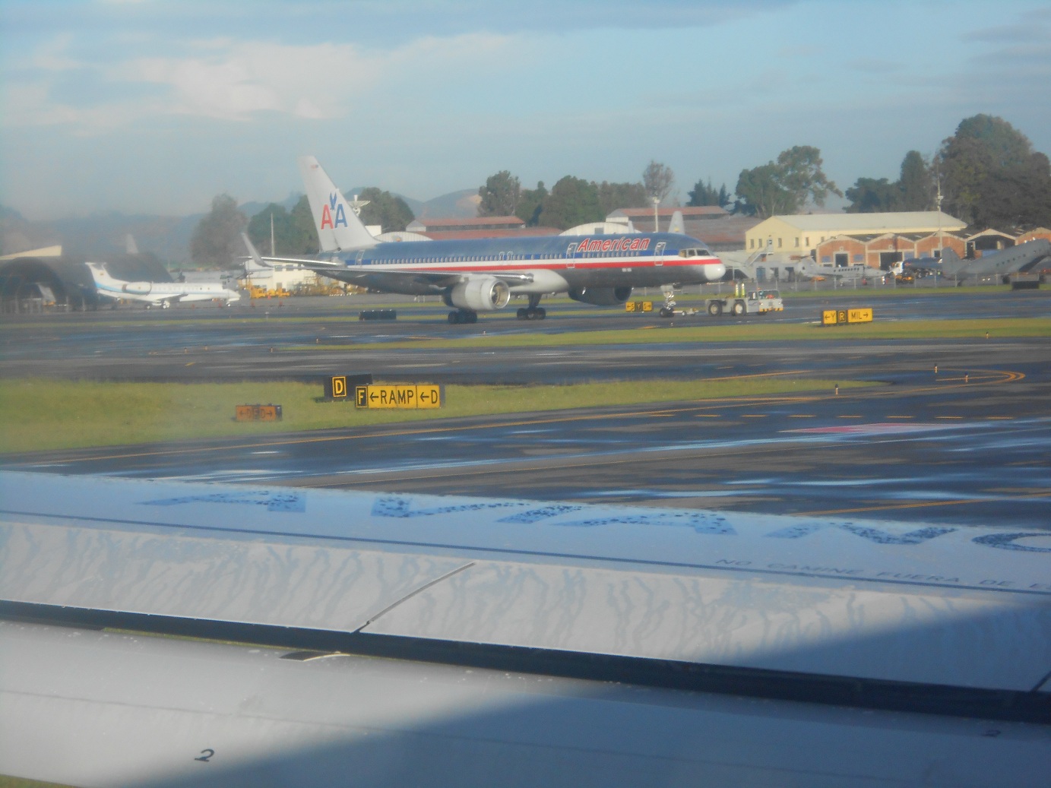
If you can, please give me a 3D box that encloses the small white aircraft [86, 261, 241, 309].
[{"bbox_3d":[-54.343,-16.470,715.570,26.300,6.760,20.800,-2,2,-27],"label":"small white aircraft"}]

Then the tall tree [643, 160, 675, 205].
[{"bbox_3d":[27.735,-35.294,979.665,6.630,25.710,6.300,-2,1,0],"label":"tall tree"}]

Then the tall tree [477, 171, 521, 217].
[{"bbox_3d":[-5.194,-33.063,959.685,8.650,24.220,8.220,-2,1,0],"label":"tall tree"}]

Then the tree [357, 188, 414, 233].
[{"bbox_3d":[-27.000,-29.688,919.729,11.170,20.830,10.610,-2,1,0],"label":"tree"}]

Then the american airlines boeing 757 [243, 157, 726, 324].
[{"bbox_3d":[-1.869,-12.302,363.204,41.000,13.600,47.300,-3,2,-44],"label":"american airlines boeing 757"}]

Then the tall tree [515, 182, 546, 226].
[{"bbox_3d":[1.273,-32.077,959.715,6.320,21.870,6.010,-2,1,0],"label":"tall tree"}]

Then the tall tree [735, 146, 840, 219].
[{"bbox_3d":[50.451,-34.492,909.656,20.190,26.430,15.150,-2,1,0],"label":"tall tree"}]

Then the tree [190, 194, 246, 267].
[{"bbox_3d":[-60.174,-28.907,929.731,10.960,20.690,10.420,-2,1,0],"label":"tree"}]

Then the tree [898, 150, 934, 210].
[{"bbox_3d":[73.543,-33.660,889.682,6.790,24.450,6.450,-2,1,0],"label":"tree"}]

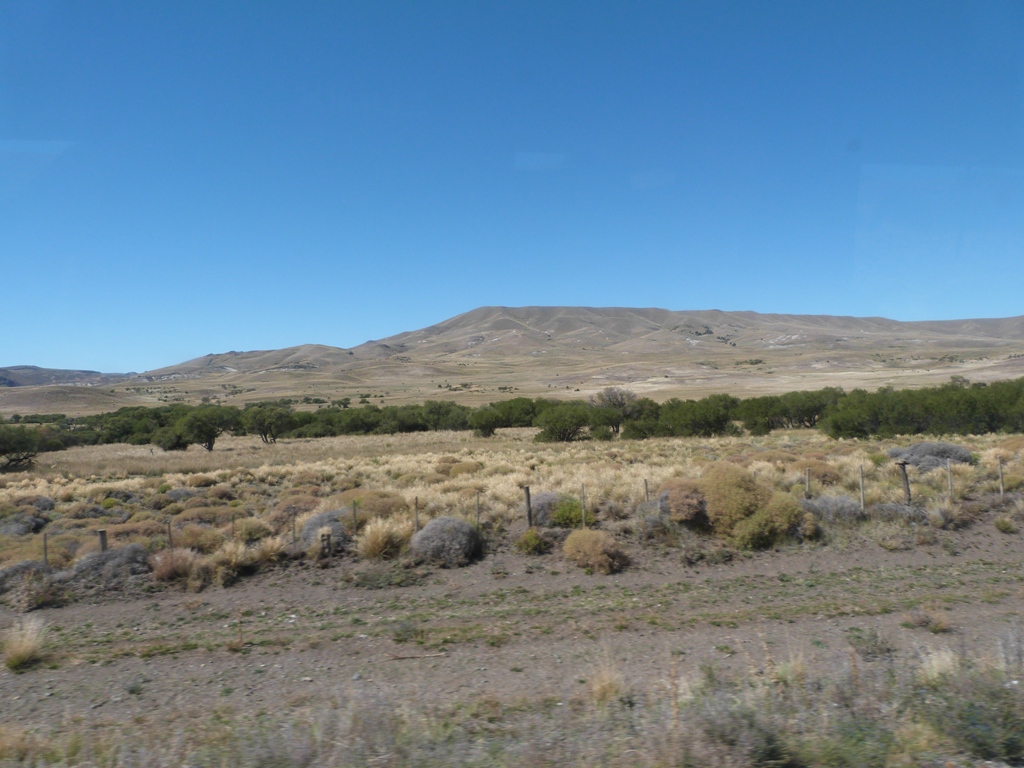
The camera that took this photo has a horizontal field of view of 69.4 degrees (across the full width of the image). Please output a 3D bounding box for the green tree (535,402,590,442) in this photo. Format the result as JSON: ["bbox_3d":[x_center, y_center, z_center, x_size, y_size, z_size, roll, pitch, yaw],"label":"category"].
[{"bbox_3d":[4.712,3.592,69.000,5.225,3.732,4.703,-1,-1,0],"label":"green tree"}]

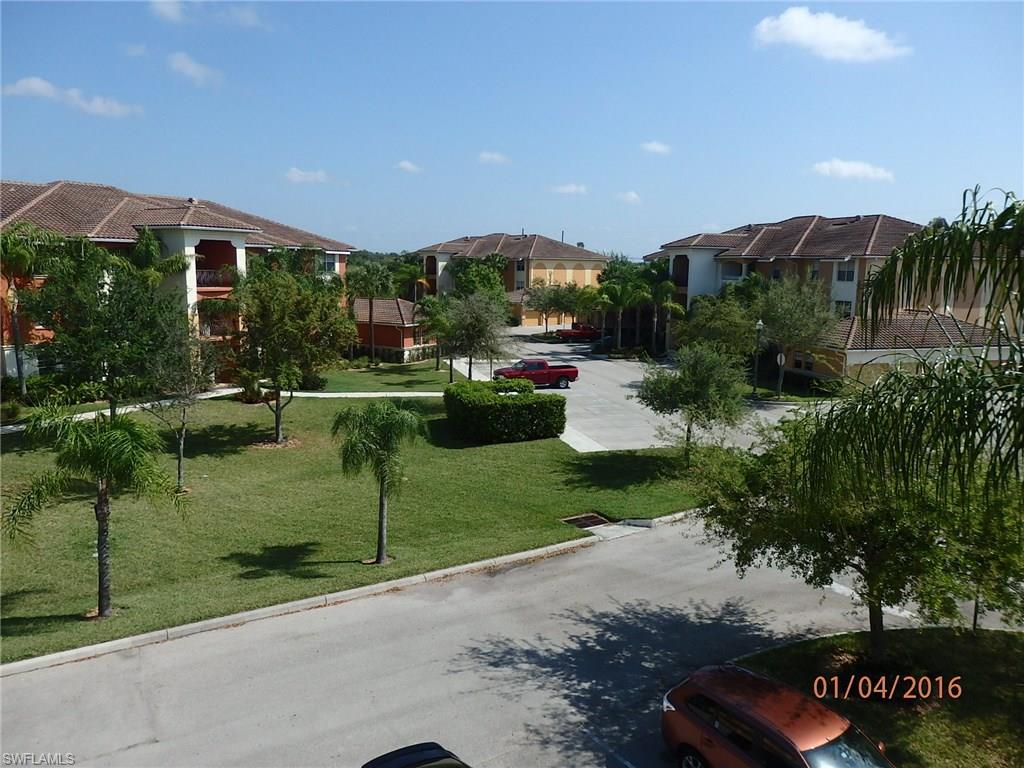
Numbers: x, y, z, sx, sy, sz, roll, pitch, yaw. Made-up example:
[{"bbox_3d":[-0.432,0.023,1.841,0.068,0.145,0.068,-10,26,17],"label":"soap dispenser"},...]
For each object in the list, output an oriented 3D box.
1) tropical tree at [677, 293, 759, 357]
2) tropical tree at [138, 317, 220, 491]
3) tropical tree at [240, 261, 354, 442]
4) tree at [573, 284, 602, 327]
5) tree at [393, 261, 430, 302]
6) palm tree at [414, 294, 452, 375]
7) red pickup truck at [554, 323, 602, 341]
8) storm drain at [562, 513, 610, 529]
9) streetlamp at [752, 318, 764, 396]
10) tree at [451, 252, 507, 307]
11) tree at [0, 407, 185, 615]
[{"bbox_3d":[14.913,-3.320,53.825,5.839,6.630,5.839,2,8,15],"label":"tropical tree"},{"bbox_3d":[-11.048,0.687,24.665,2.784,5.860,2.784,1,9,0],"label":"tropical tree"},{"bbox_3d":[-9.377,-1.344,32.300,5.040,7.910,4.890,-2,9,-16],"label":"tropical tree"},{"bbox_3d":[9.250,-9.325,90.873,3.190,5.760,3.090,2,9,6],"label":"tree"},{"bbox_3d":[-9.602,-7.538,70.358,3.700,8.120,3.590,0,9,-8],"label":"tree"},{"bbox_3d":[-5.895,-3.863,55.537,2.850,5.680,2.760,0,9,-6],"label":"palm tree"},{"bbox_3d":[7.928,-6.096,85.305,5.600,1.870,1.980,-2,9,-18],"label":"red pickup truck"},{"bbox_3d":[2.306,4.338,23.184,1.280,0.120,0.970,-5,9,-31],"label":"storm drain"},{"bbox_3d":[15.841,-1.709,47.919,0.500,5.100,0.500,3,8,18],"label":"streetlamp"},{"bbox_3d":[-4.336,-11.728,97.272,7.587,10.970,7.587,0,8,-3],"label":"tree"},{"bbox_3d":[-8.779,2.685,15.663,3.700,4.600,3.700,1,9,0],"label":"tree"}]

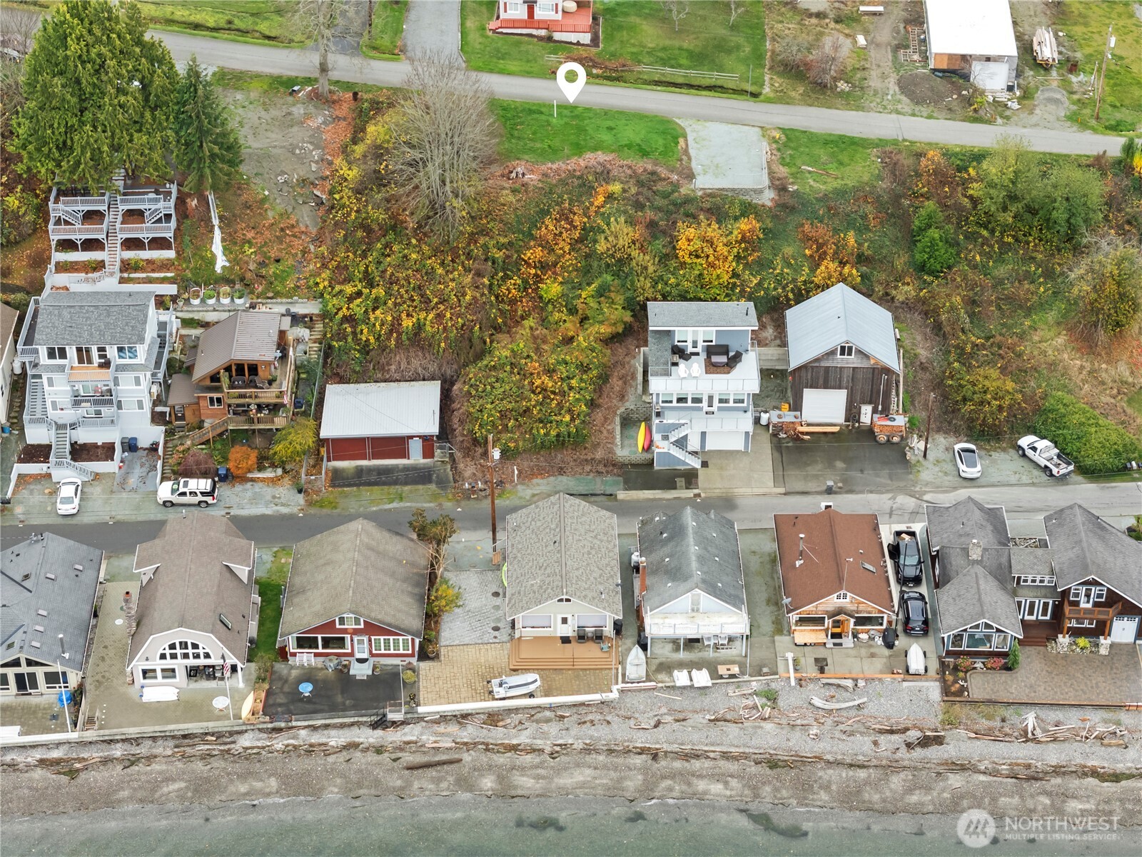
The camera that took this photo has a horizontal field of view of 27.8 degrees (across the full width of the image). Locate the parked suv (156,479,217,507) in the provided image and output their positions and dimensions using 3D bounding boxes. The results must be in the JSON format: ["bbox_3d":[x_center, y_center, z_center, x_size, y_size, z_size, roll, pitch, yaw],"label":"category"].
[{"bbox_3d":[-31.859,5.252,192.336,5.130,1.930,2.000,2,36,3],"label":"parked suv"}]

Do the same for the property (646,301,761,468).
[{"bbox_3d":[11.304,-4.268,199.203,9.168,8.900,14.022,0,36,-1],"label":"property"}]

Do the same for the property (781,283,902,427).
[{"bbox_3d":[23.539,-6.479,201.509,9.474,8.978,9.386,1,36,2],"label":"property"}]

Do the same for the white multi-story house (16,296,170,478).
[{"bbox_3d":[-40.615,-4.272,196.821,12.222,12.100,12.898,-1,36,-1],"label":"white multi-story house"}]

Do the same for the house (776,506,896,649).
[{"bbox_3d":[20.763,10.727,182.039,8.435,5.136,13.317,0,36,0],"label":"house"}]

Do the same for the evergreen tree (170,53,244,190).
[{"bbox_3d":[-33.894,-28.332,212.571,6.400,13.700,6.400,0,35,0],"label":"evergreen tree"}]

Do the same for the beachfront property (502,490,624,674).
[{"bbox_3d":[-0.653,11.740,180.928,8.850,5.200,15.600,-1,35,-1],"label":"beachfront property"}]

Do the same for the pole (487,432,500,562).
[{"bbox_3d":[-6.141,5.555,183.754,0.950,12.100,0.500,0,35,0],"label":"pole"}]

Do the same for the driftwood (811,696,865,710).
[{"bbox_3d":[20.135,20.678,174.111,4.200,0.420,1.050,0,35,0],"label":"driftwood"}]

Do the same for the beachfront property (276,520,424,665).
[{"bbox_3d":[-16.714,12.821,178.798,10.979,5.545,11.769,0,36,1],"label":"beachfront property"}]

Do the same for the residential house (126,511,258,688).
[{"bbox_3d":[-29.264,13.157,178.307,8.800,6.300,14.500,-2,35,-2],"label":"residential house"}]

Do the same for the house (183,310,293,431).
[{"bbox_3d":[-27.579,-4.947,196.742,8.400,6.000,9.400,1,35,1],"label":"house"}]

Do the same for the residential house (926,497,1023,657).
[{"bbox_3d":[31.646,11.427,181.453,6.450,5.900,14.400,1,35,2],"label":"residential house"}]

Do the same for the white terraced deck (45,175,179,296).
[{"bbox_3d":[-40.800,-18.126,207.859,11.700,7.600,10.800,-1,36,-1],"label":"white terraced deck"}]

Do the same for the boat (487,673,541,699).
[{"bbox_3d":[-4.388,19.309,174.268,4.000,0.950,1.500,-5,35,-7],"label":"boat"}]

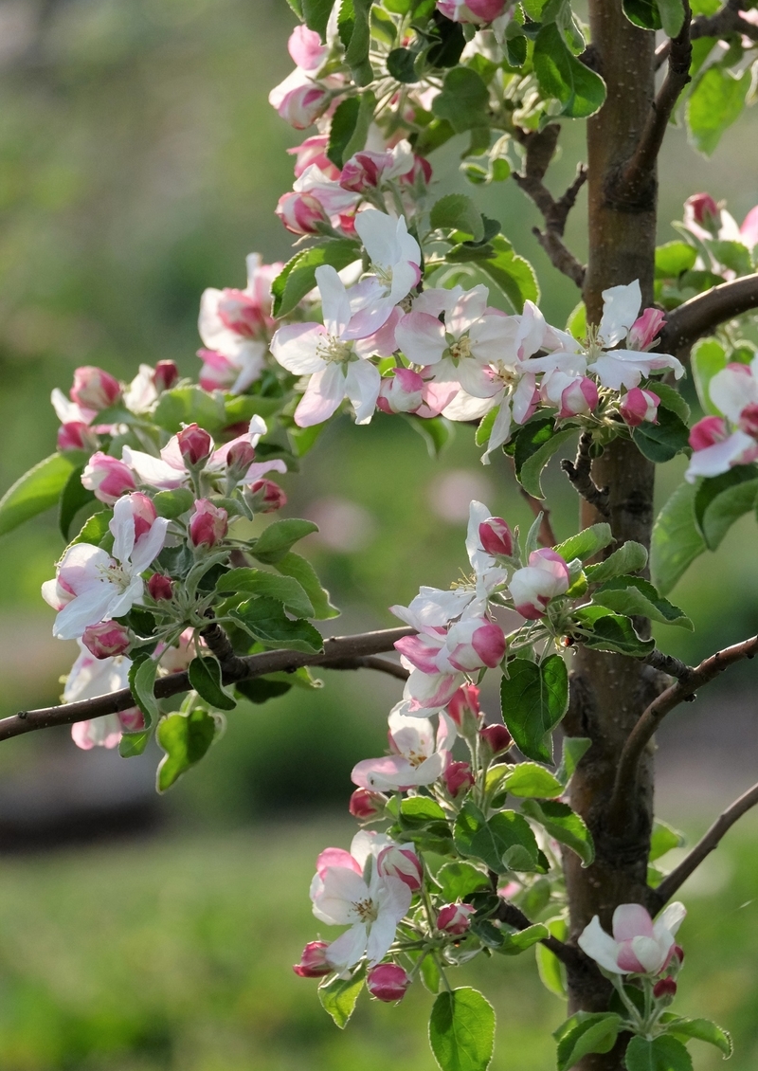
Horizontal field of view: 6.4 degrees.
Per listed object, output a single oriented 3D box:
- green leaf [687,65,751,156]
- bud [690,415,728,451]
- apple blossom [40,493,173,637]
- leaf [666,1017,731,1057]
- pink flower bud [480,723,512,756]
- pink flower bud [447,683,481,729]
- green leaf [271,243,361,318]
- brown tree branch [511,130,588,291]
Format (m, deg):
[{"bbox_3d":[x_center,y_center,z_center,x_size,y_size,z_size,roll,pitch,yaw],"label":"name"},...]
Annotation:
[{"bbox_3d":[0.124,-0.155,2.500,0.022,0.034,0.010,6,0,6],"label":"green leaf"},{"bbox_3d":[0.108,-0.034,2.230,0.014,0.012,0.012,-21,0,-25],"label":"bud"},{"bbox_3d":[-0.084,0.009,2.085,0.042,0.045,0.019,0,-18,32],"label":"apple blossom"},{"bbox_3d":[0.111,0.174,2.370,0.024,0.011,0.017,16,15,5],"label":"leaf"},{"bbox_3d":[0.042,0.072,2.420,0.011,0.012,0.011,24,6,0],"label":"pink flower bud"},{"bbox_3d":[0.026,0.053,2.115,0.011,0.015,0.011,5,0,0],"label":"pink flower bud"},{"bbox_3d":[-0.020,-0.083,2.210,0.034,0.016,0.013,-35,9,-7],"label":"green leaf"},{"bbox_3d":[0.056,-0.109,2.250,0.025,0.053,0.018,0,7,0],"label":"brown tree branch"}]

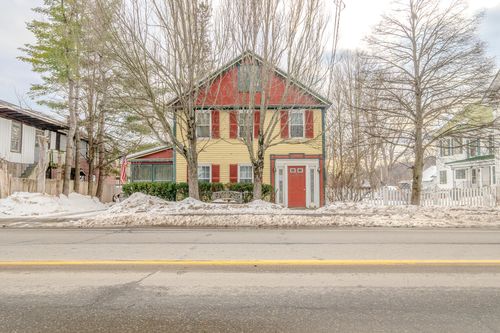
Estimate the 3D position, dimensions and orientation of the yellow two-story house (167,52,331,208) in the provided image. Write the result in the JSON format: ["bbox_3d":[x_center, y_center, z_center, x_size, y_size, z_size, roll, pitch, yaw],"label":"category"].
[{"bbox_3d":[-0.053,-1.669,20.959,8.053,7.713,9.200,0,-2,0],"label":"yellow two-story house"}]

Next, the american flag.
[{"bbox_3d":[-6.225,0.197,16.502,0.362,1.387,0.250,0,-2,0],"label":"american flag"}]

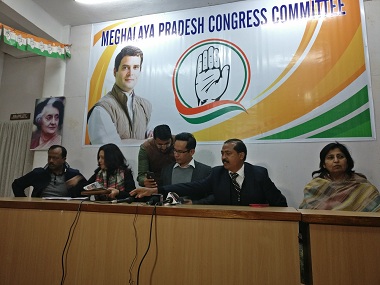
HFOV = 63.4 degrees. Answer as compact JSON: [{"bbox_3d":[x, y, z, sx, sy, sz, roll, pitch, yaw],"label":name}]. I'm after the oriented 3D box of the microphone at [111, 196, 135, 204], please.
[{"bbox_3d":[-0.479,0.412,2.170,0.185,0.050,0.050,-4,-11,16],"label":"microphone"}]

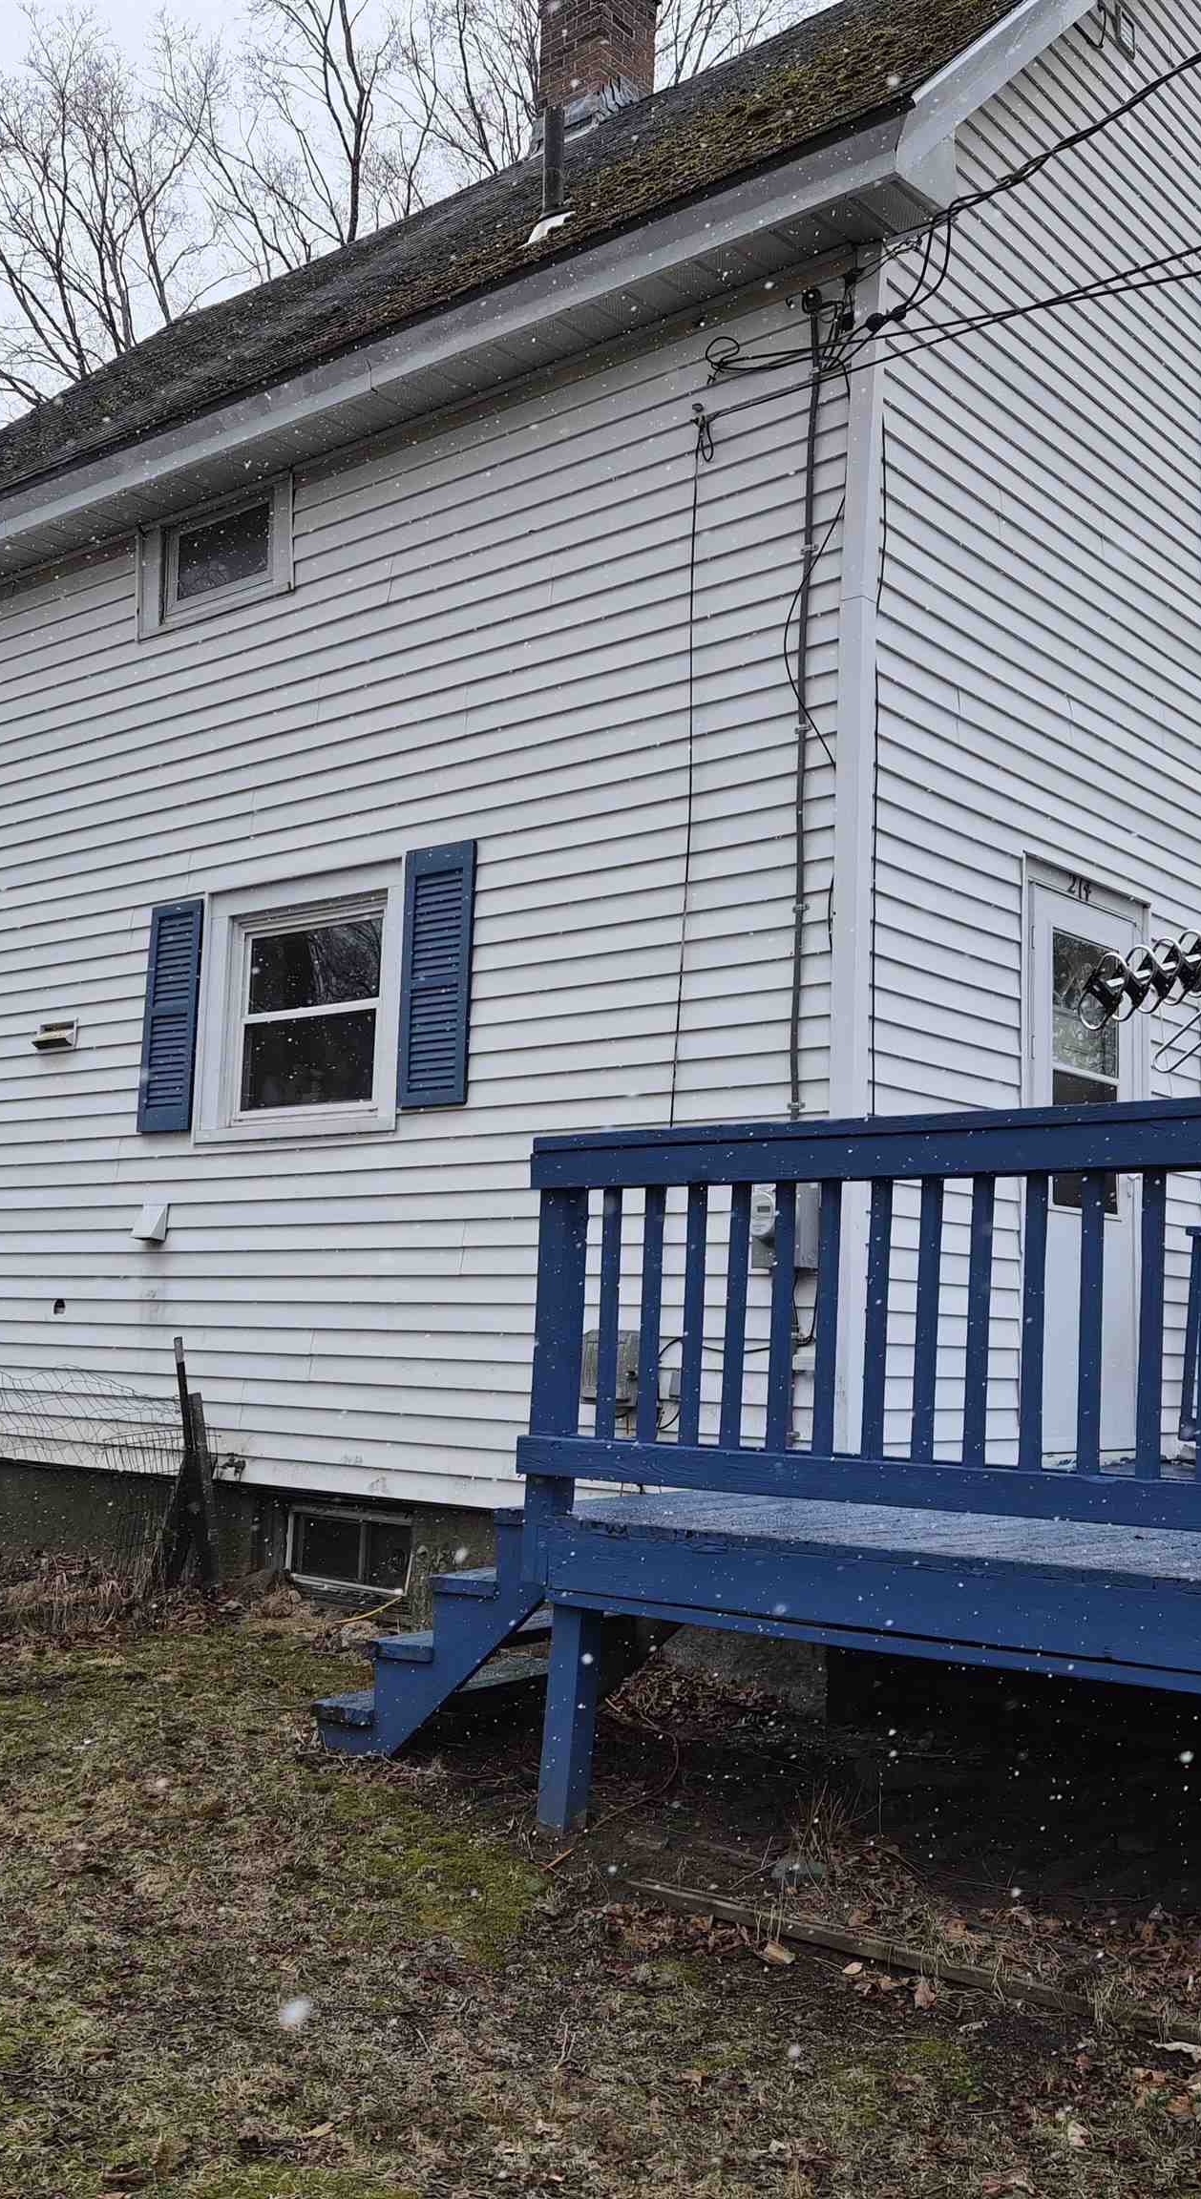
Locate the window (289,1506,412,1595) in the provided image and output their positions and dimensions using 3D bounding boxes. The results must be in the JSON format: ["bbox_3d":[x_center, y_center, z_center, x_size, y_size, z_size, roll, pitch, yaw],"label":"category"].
[{"bbox_3d":[-0.938,1.693,7.379,0.654,0.282,0.100,-4,-8,39],"label":"window"}]

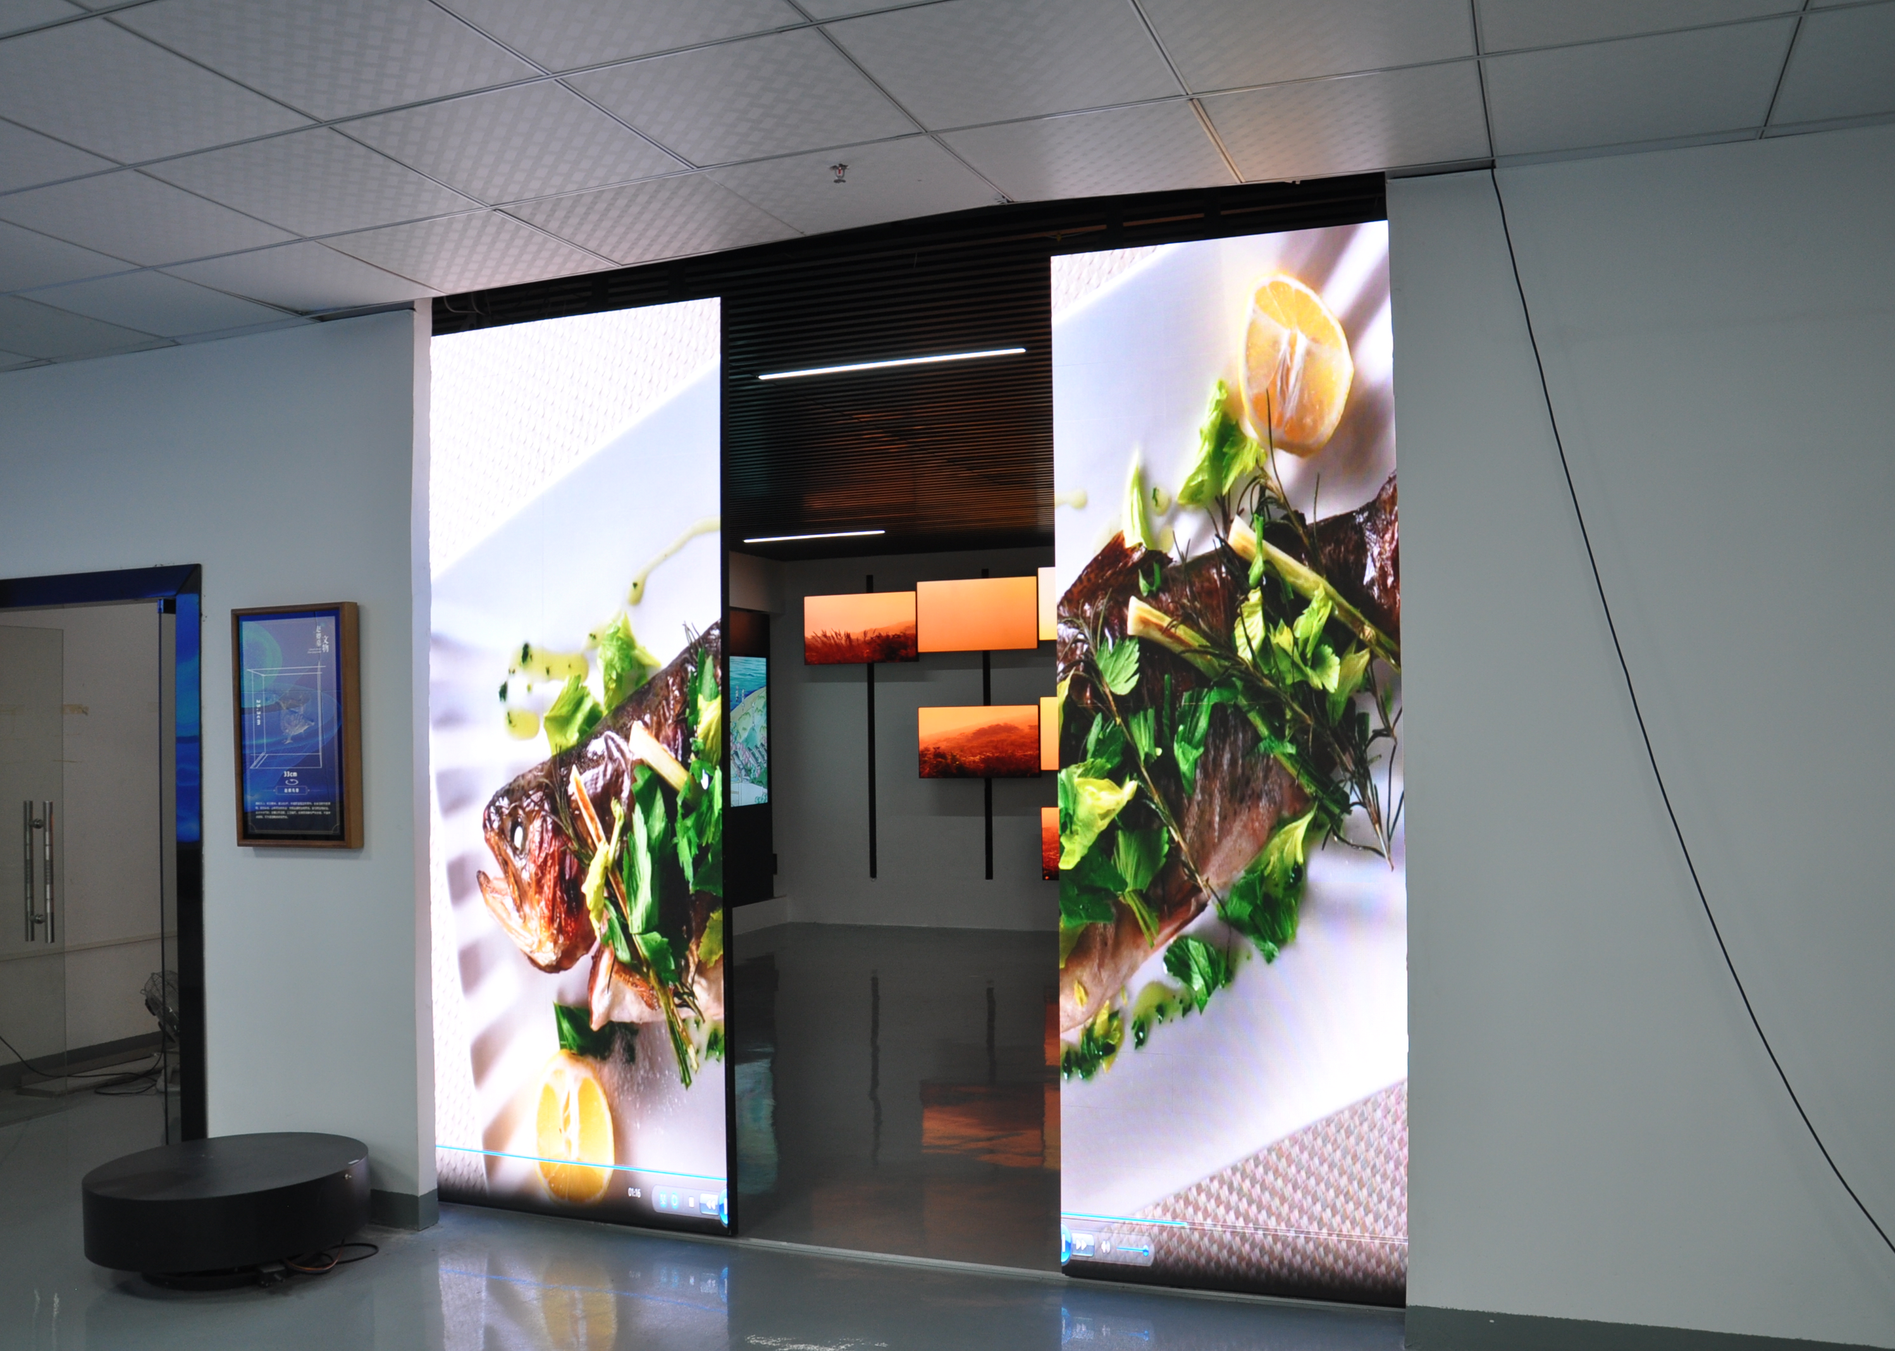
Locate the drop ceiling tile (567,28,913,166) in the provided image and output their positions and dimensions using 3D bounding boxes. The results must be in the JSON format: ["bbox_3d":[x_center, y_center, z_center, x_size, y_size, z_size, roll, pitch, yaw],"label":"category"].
[{"bbox_3d":[-0.425,-1.229,3.269,0.585,0.020,0.585,-1,-2,20],"label":"drop ceiling tile"}]

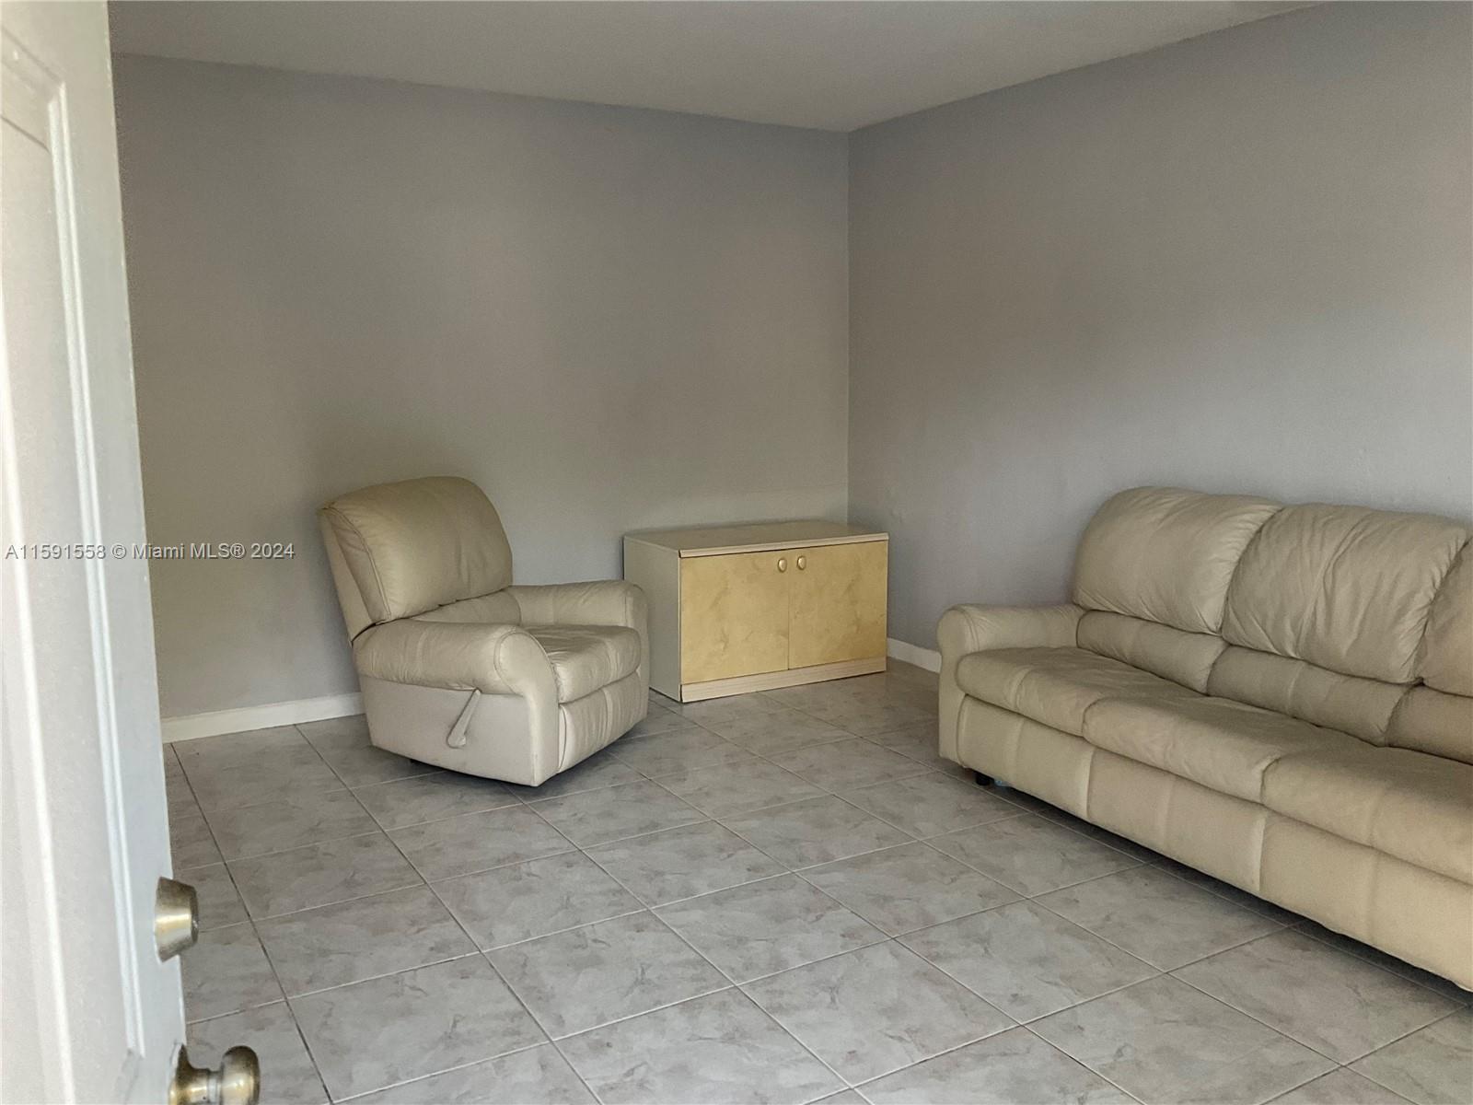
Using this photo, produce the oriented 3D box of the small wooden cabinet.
[{"bbox_3d":[0.090,0.234,5.581,1.055,0.637,0.540,-5,10,-29],"label":"small wooden cabinet"}]

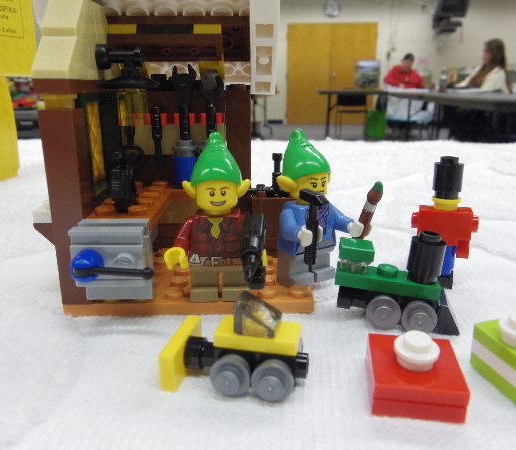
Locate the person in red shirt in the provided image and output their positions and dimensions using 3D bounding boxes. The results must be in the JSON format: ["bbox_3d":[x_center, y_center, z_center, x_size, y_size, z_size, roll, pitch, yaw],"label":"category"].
[{"bbox_3d":[2.030,-1.755,6.530,0.600,1.200,0.650,2,17,8],"label":"person in red shirt"}]

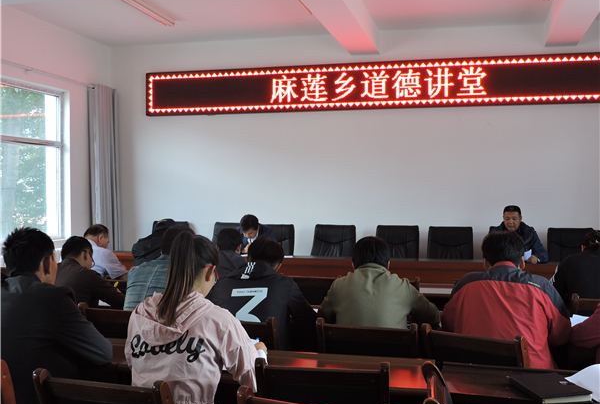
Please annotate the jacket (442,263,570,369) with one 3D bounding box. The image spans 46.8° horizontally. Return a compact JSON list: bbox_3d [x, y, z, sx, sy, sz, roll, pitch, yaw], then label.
[{"bbox_3d":[0.894,0.581,3.029,0.570,0.630,0.480,0,1,15],"label":"jacket"}]

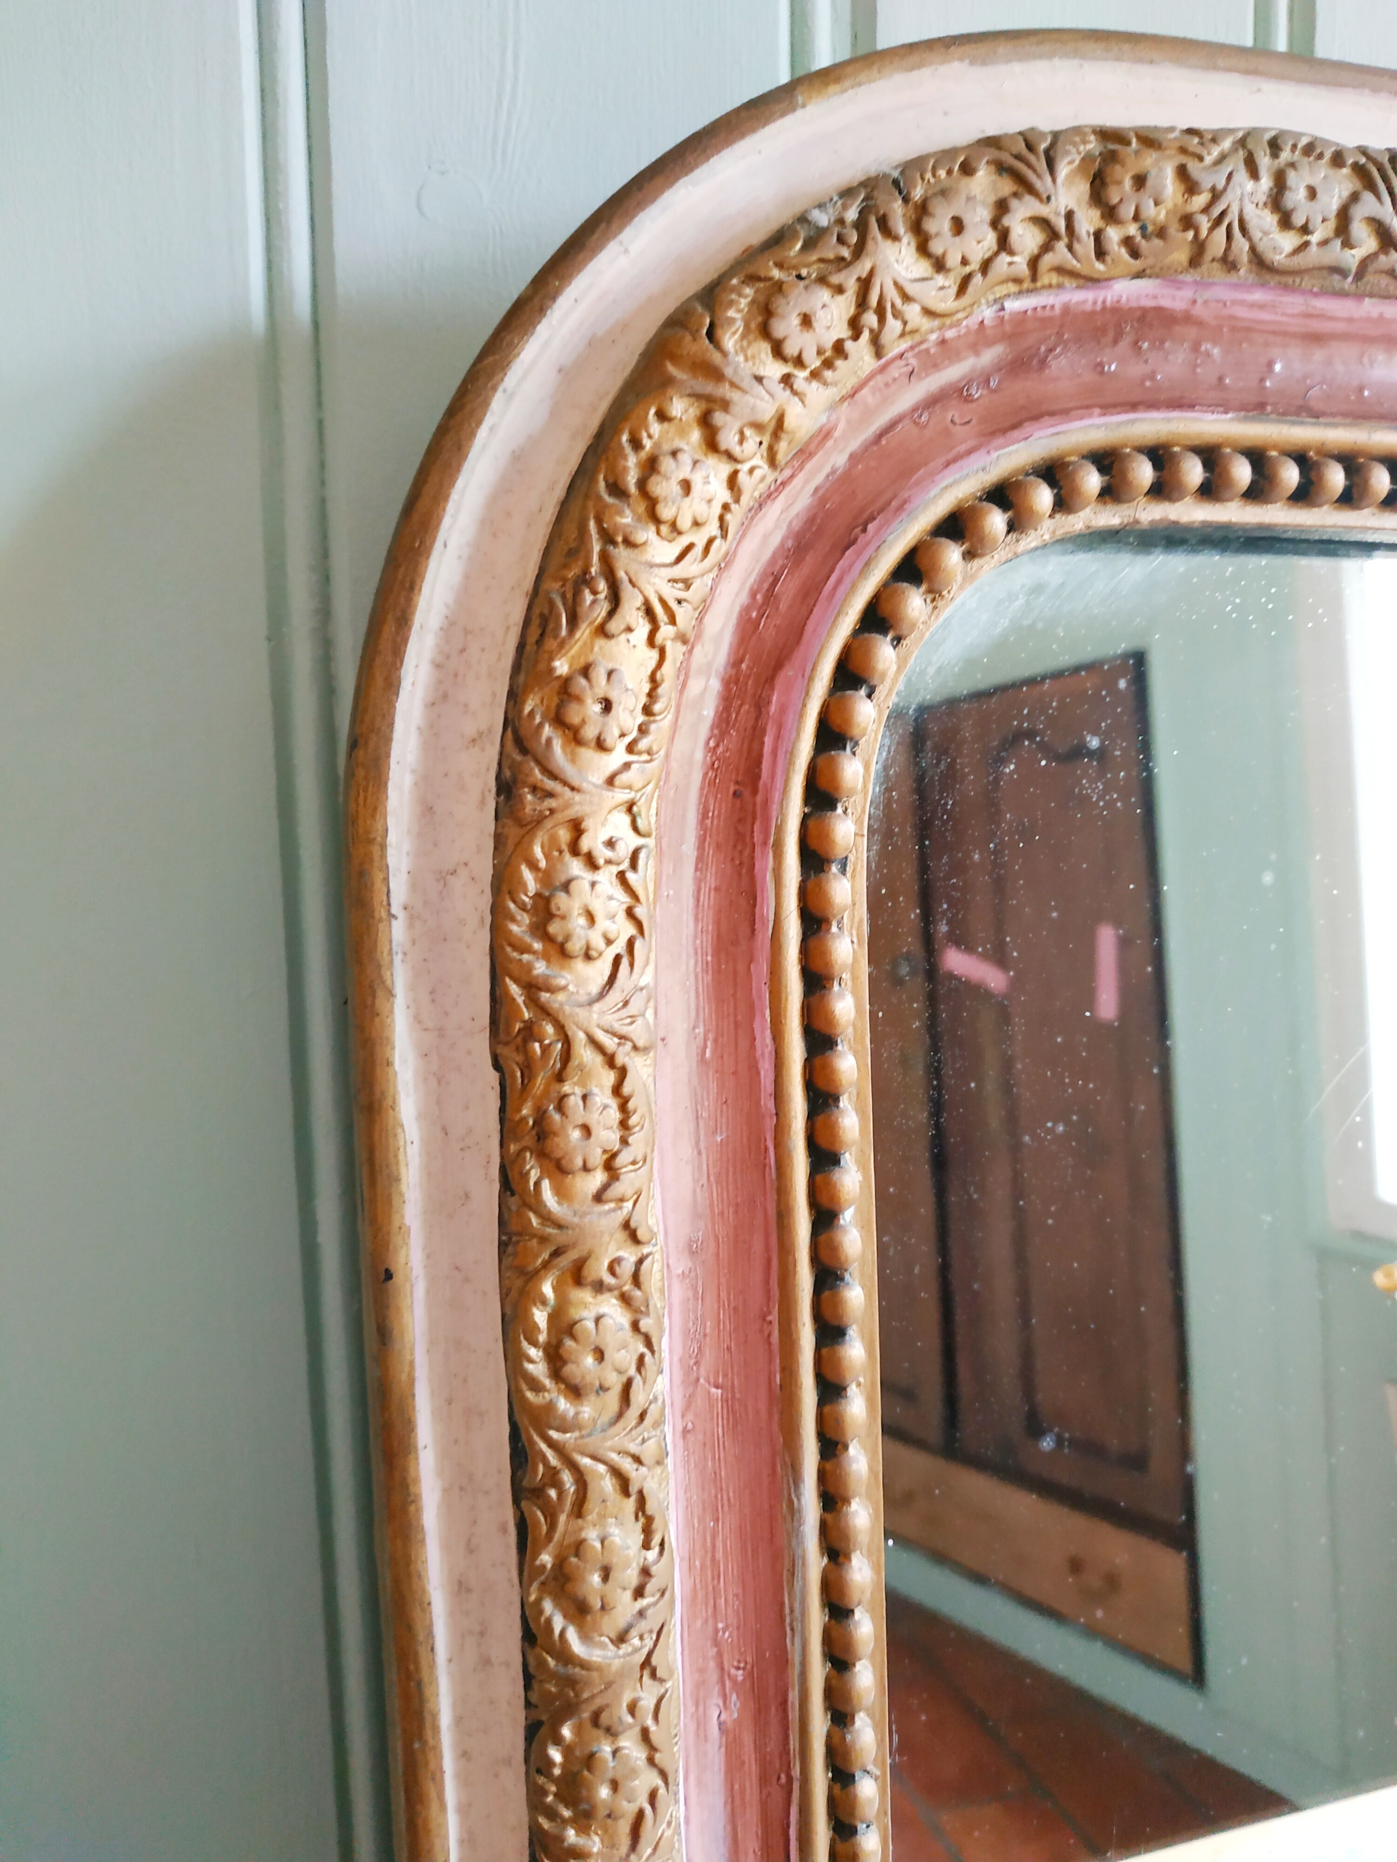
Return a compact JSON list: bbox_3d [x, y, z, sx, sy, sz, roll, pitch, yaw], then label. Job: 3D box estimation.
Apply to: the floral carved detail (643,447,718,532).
[{"bbox_3d":[-0.004,-0.100,0.293,0.018,0.019,0.005,-2,3,-12],"label":"floral carved detail"}]

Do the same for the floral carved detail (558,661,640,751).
[{"bbox_3d":[-0.022,-0.051,0.291,0.019,0.020,0.005,-2,3,-12],"label":"floral carved detail"}]

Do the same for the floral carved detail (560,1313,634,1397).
[{"bbox_3d":[-0.023,0.098,0.299,0.018,0.020,0.005,-2,3,-12],"label":"floral carved detail"}]

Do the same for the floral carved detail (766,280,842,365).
[{"bbox_3d":[0.024,-0.140,0.297,0.018,0.019,0.005,-2,3,-12],"label":"floral carved detail"}]

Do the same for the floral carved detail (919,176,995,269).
[{"bbox_3d":[0.061,-0.166,0.303,0.019,0.020,0.005,-2,3,-12],"label":"floral carved detail"}]

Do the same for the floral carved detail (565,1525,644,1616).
[{"bbox_3d":[-0.022,0.149,0.302,0.019,0.021,0.005,-2,3,-12],"label":"floral carved detail"}]

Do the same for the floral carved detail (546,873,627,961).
[{"bbox_3d":[-0.025,-0.003,0.293,0.018,0.019,0.005,-2,3,-12],"label":"floral carved detail"}]

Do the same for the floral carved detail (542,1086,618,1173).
[{"bbox_3d":[-0.027,0.046,0.295,0.018,0.020,0.005,-2,3,-12],"label":"floral carved detail"}]

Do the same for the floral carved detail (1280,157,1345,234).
[{"bbox_3d":[0.153,-0.183,0.322,0.019,0.019,0.005,-2,3,-12],"label":"floral carved detail"}]

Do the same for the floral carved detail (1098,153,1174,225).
[{"bbox_3d":[0.106,-0.179,0.312,0.020,0.018,0.005,-2,3,-12],"label":"floral carved detail"}]

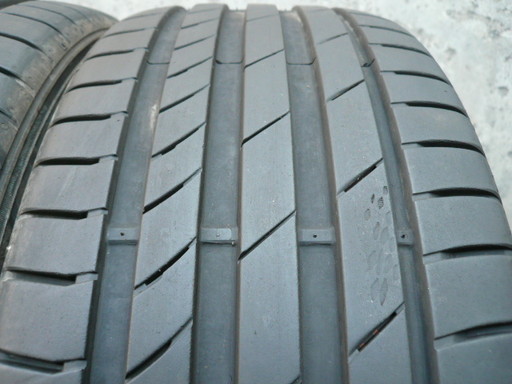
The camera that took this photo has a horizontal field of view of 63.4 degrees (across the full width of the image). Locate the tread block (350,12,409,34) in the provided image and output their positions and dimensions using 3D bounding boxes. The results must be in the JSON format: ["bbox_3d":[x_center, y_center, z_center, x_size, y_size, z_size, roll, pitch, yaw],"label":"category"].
[{"bbox_3d":[0.080,-0.105,0.266,0.035,0.009,0.030,5,36,-4],"label":"tread block"}]

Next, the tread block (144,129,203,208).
[{"bbox_3d":[-0.034,-0.010,0.177,0.021,0.008,0.044,2,60,-2],"label":"tread block"}]

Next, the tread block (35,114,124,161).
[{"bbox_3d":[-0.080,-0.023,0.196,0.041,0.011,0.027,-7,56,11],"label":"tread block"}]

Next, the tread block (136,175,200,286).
[{"bbox_3d":[-0.033,0.014,0.162,0.021,0.008,0.047,0,65,-1],"label":"tread block"}]

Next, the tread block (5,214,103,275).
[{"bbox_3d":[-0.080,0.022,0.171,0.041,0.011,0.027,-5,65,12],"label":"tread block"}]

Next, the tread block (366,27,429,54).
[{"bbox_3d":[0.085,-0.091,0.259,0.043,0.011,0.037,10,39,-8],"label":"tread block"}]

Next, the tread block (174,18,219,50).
[{"bbox_3d":[-0.034,-0.090,0.242,0.021,0.008,0.045,2,42,-2],"label":"tread block"}]

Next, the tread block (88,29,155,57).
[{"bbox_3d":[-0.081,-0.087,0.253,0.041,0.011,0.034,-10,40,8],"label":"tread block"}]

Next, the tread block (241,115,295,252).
[{"bbox_3d":[0.005,-0.005,0.172,0.021,0.009,0.067,0,61,-1],"label":"tread block"}]

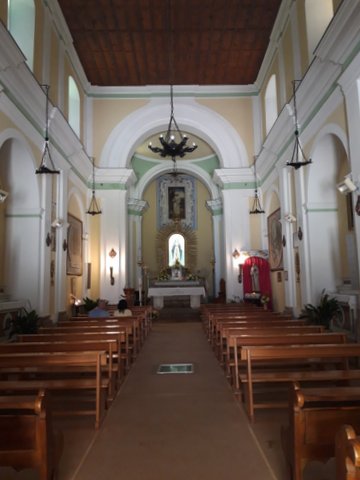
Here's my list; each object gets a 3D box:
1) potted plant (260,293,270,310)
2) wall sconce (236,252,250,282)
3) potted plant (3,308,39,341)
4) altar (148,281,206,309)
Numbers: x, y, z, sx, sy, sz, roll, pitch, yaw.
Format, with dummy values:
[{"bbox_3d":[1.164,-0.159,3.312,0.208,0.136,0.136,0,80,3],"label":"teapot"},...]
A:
[{"bbox_3d":[3.820,2.780,16.108,0.448,0.859,0.440,-1,-7,-1],"label":"potted plant"},{"bbox_3d":[2.725,1.186,15.592,0.550,1.380,0.400,-1,-7,-1],"label":"wall sconce"},{"bbox_3d":[-3.814,2.127,8.779,0.920,1.000,0.900,-1,-7,-1],"label":"potted plant"},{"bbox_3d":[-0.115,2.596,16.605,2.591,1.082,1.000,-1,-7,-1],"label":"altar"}]

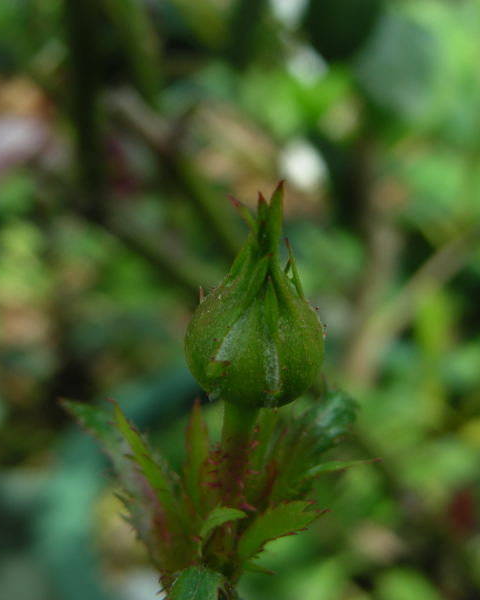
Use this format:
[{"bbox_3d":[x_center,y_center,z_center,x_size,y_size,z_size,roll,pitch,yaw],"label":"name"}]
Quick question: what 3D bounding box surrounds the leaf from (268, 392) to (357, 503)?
[{"bbox_3d":[0.009,0.019,0.158,0.009,0.016,0.005,33,9,7],"label":"leaf"}]

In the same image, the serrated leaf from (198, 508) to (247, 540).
[{"bbox_3d":[-0.002,0.027,0.150,0.006,0.004,0.003,0,19,-1],"label":"serrated leaf"}]

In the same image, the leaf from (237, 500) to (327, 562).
[{"bbox_3d":[0.005,0.029,0.151,0.013,0.006,0.003,-27,-11,11],"label":"leaf"}]

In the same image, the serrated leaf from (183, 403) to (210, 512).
[{"bbox_3d":[-0.005,0.020,0.154,0.004,0.015,0.002,-1,17,-2],"label":"serrated leaf"}]

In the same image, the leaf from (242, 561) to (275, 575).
[{"bbox_3d":[0.002,0.034,0.154,0.004,0.002,0.002,0,19,1],"label":"leaf"}]

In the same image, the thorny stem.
[{"bbox_3d":[0.000,0.020,0.154,0.005,0.014,0.005,0,17,0],"label":"thorny stem"}]

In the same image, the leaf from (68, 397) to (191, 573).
[{"bbox_3d":[-0.014,0.024,0.155,0.009,0.025,0.005,-32,11,-9],"label":"leaf"}]

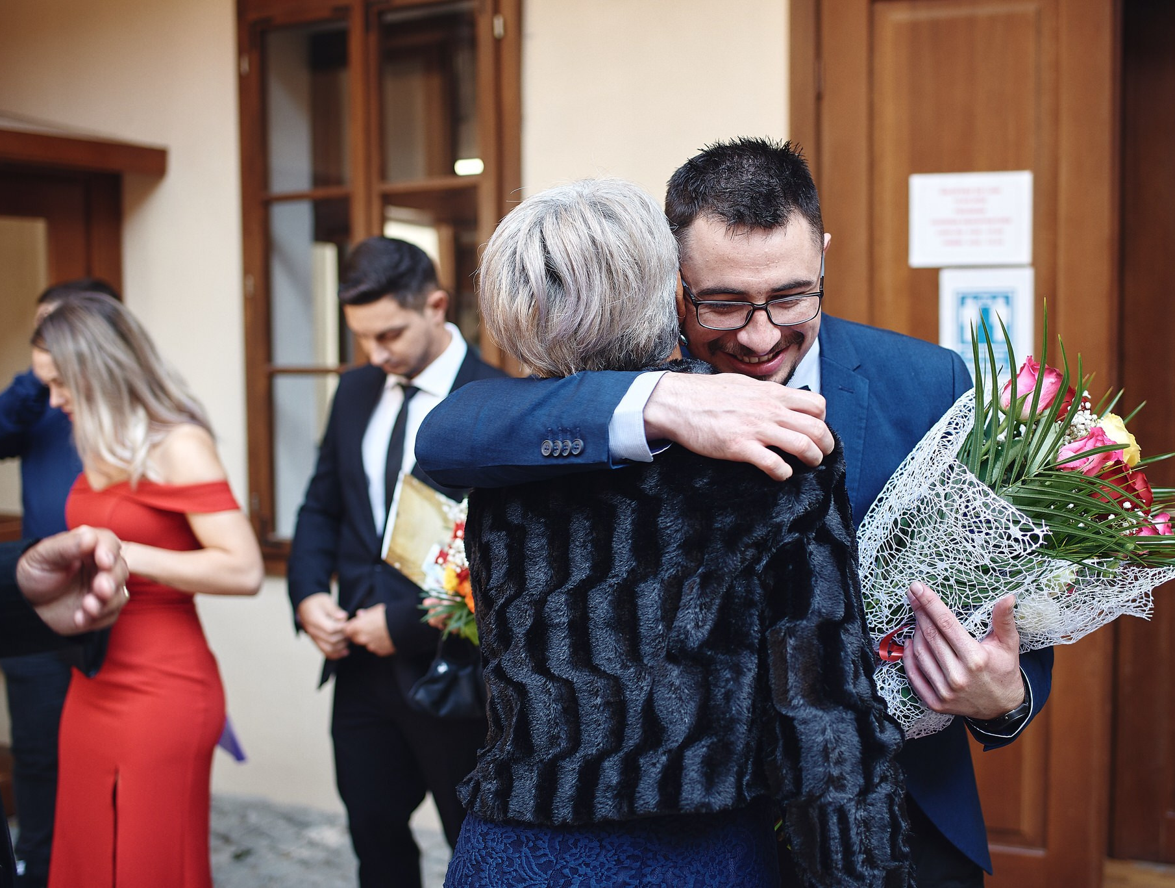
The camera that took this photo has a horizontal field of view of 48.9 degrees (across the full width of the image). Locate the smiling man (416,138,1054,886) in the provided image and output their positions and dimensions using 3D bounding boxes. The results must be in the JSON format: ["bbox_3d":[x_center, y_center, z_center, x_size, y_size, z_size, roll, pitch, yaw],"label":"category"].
[{"bbox_3d":[0.185,0.525,1.540,0.680,1.710,0.600,0,4,12],"label":"smiling man"}]

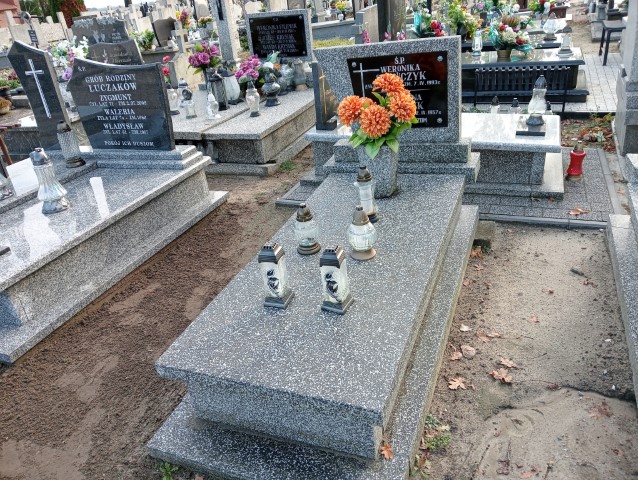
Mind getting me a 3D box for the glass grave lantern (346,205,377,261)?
[{"bbox_3d":[0.180,-0.046,2.202,0.122,0.220,0.122,4,30,22],"label":"glass grave lantern"}]

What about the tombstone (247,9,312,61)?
[{"bbox_3d":[-0.488,-2.551,6.505,0.800,0.643,0.110,10,31,31],"label":"tombstone"}]

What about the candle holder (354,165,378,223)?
[{"bbox_3d":[0.230,-0.220,2.455,0.092,0.274,0.092,4,30,22],"label":"candle holder"}]

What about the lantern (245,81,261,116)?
[{"bbox_3d":[-0.631,-1.341,4.861,0.125,0.315,0.125,4,30,22],"label":"lantern"}]

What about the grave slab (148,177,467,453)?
[{"bbox_3d":[0.143,0.165,2.367,0.799,0.296,1.740,4,30,22],"label":"grave slab"}]

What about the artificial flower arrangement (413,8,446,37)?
[{"bbox_3d":[1.658,-3.241,7.753,0.440,0.430,0.360,4,29,22],"label":"artificial flower arrangement"}]

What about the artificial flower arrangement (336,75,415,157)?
[{"bbox_3d":[0.285,-0.617,2.562,0.385,0.400,0.330,4,30,22],"label":"artificial flower arrangement"}]

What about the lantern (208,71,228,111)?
[{"bbox_3d":[-1.097,-1.670,5.714,0.150,0.408,0.150,4,29,22],"label":"lantern"}]

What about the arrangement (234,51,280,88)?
[{"bbox_3d":[-0.709,-1.955,5.958,0.430,0.410,0.330,4,29,22],"label":"arrangement"}]

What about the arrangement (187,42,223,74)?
[{"bbox_3d":[-1.336,-2.148,6.079,0.310,0.360,0.280,4,29,22],"label":"arrangement"}]

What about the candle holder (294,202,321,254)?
[{"bbox_3d":[-0.056,-0.060,2.291,0.112,0.219,0.112,-6,28,3],"label":"candle holder"}]

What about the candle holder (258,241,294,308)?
[{"bbox_3d":[-0.167,0.124,1.941,0.093,0.249,0.095,6,31,24],"label":"candle holder"}]

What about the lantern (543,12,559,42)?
[{"bbox_3d":[3.122,-2.850,6.918,0.220,0.350,0.220,4,29,22],"label":"lantern"}]

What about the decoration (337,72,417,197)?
[{"bbox_3d":[0.310,-0.499,2.620,0.385,0.590,0.330,4,30,22],"label":"decoration"}]

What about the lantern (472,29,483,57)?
[{"bbox_3d":[2.005,-2.500,6.545,0.120,0.323,0.120,4,29,22],"label":"lantern"}]

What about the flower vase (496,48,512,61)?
[{"bbox_3d":[2.238,-2.260,6.224,0.170,0.130,0.170,4,29,22],"label":"flower vase"}]

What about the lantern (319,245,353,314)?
[{"bbox_3d":[0.055,0.134,1.870,0.092,0.245,0.092,9,32,29],"label":"lantern"}]

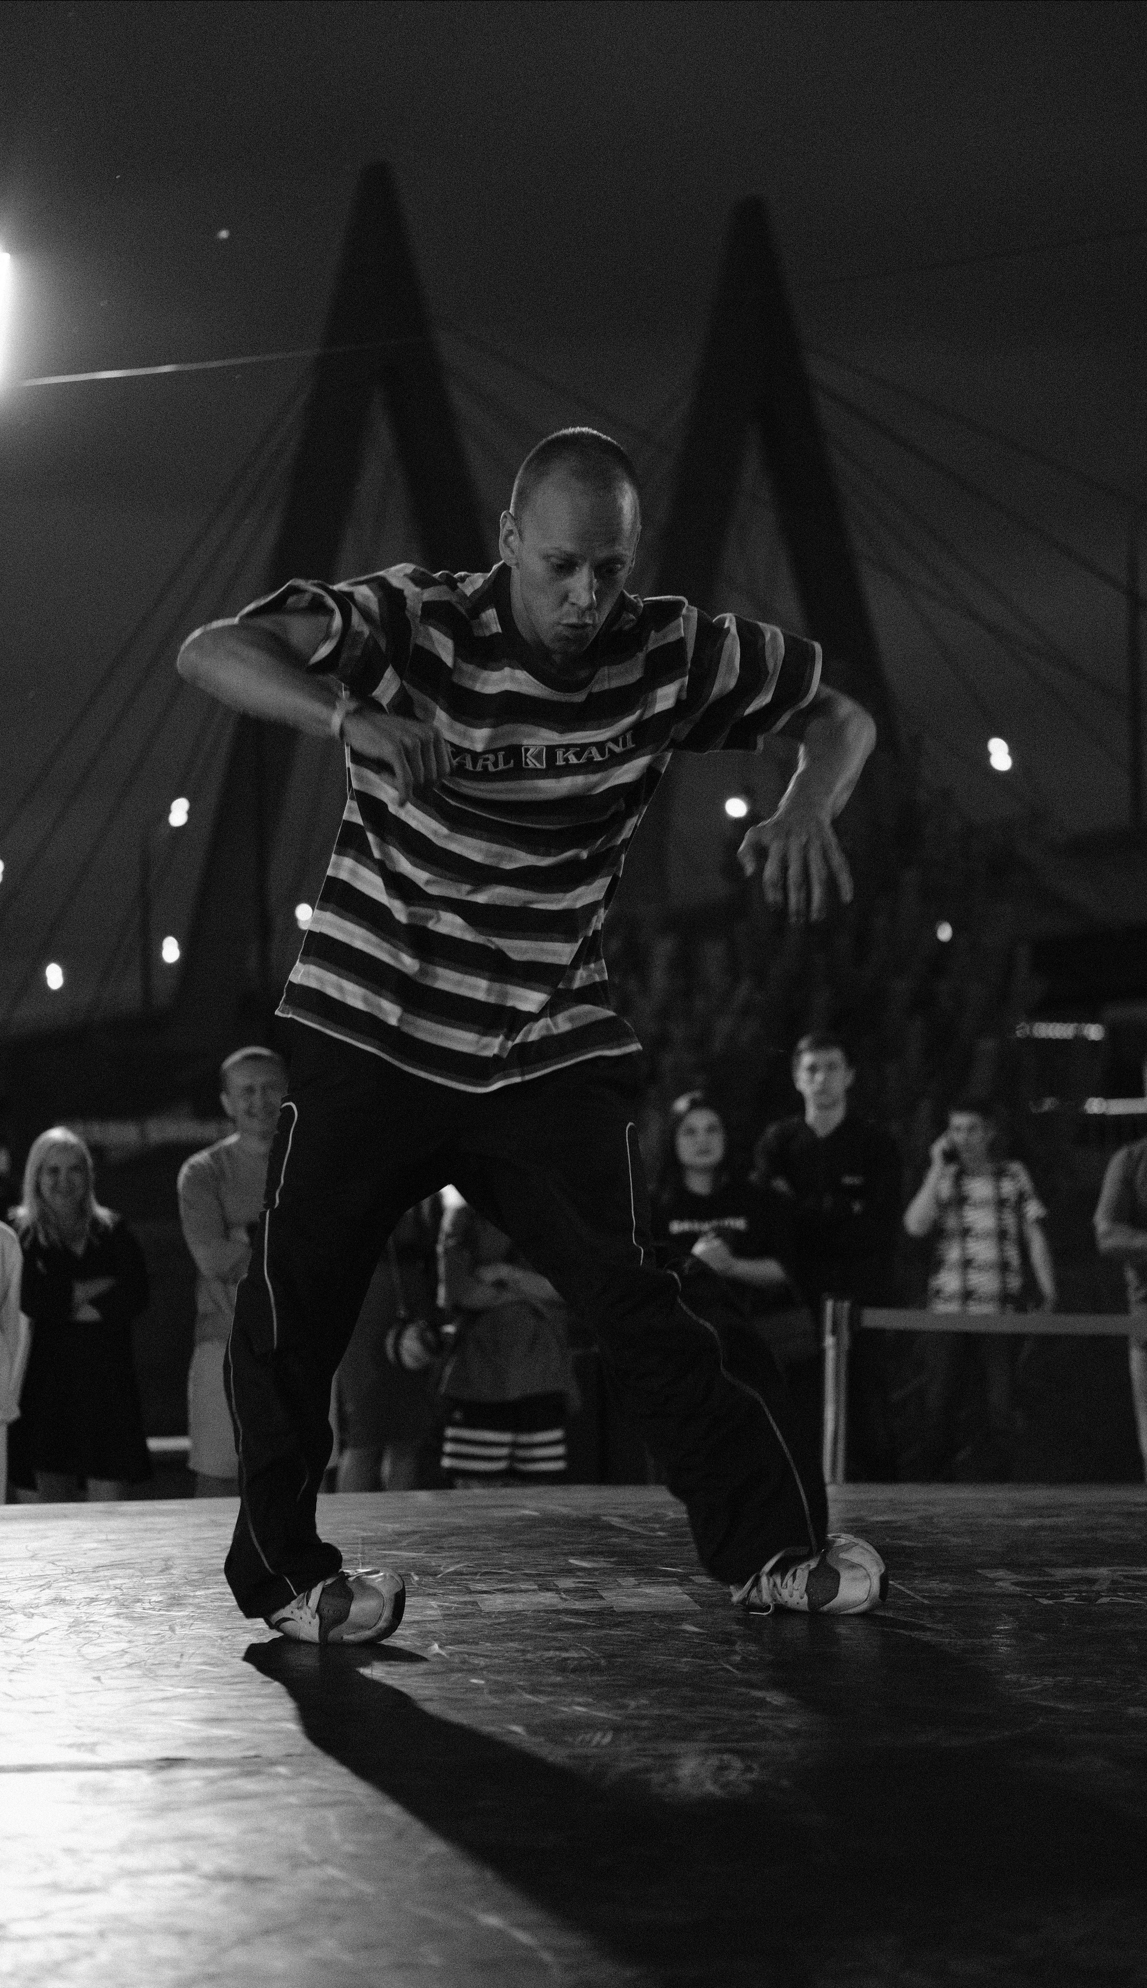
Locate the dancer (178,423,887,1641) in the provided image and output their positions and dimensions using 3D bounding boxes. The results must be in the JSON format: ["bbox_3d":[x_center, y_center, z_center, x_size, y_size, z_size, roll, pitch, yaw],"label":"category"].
[{"bbox_3d":[-0.050,0.055,5.200,0.900,1.500,0.680,-1,0,-19],"label":"dancer"}]

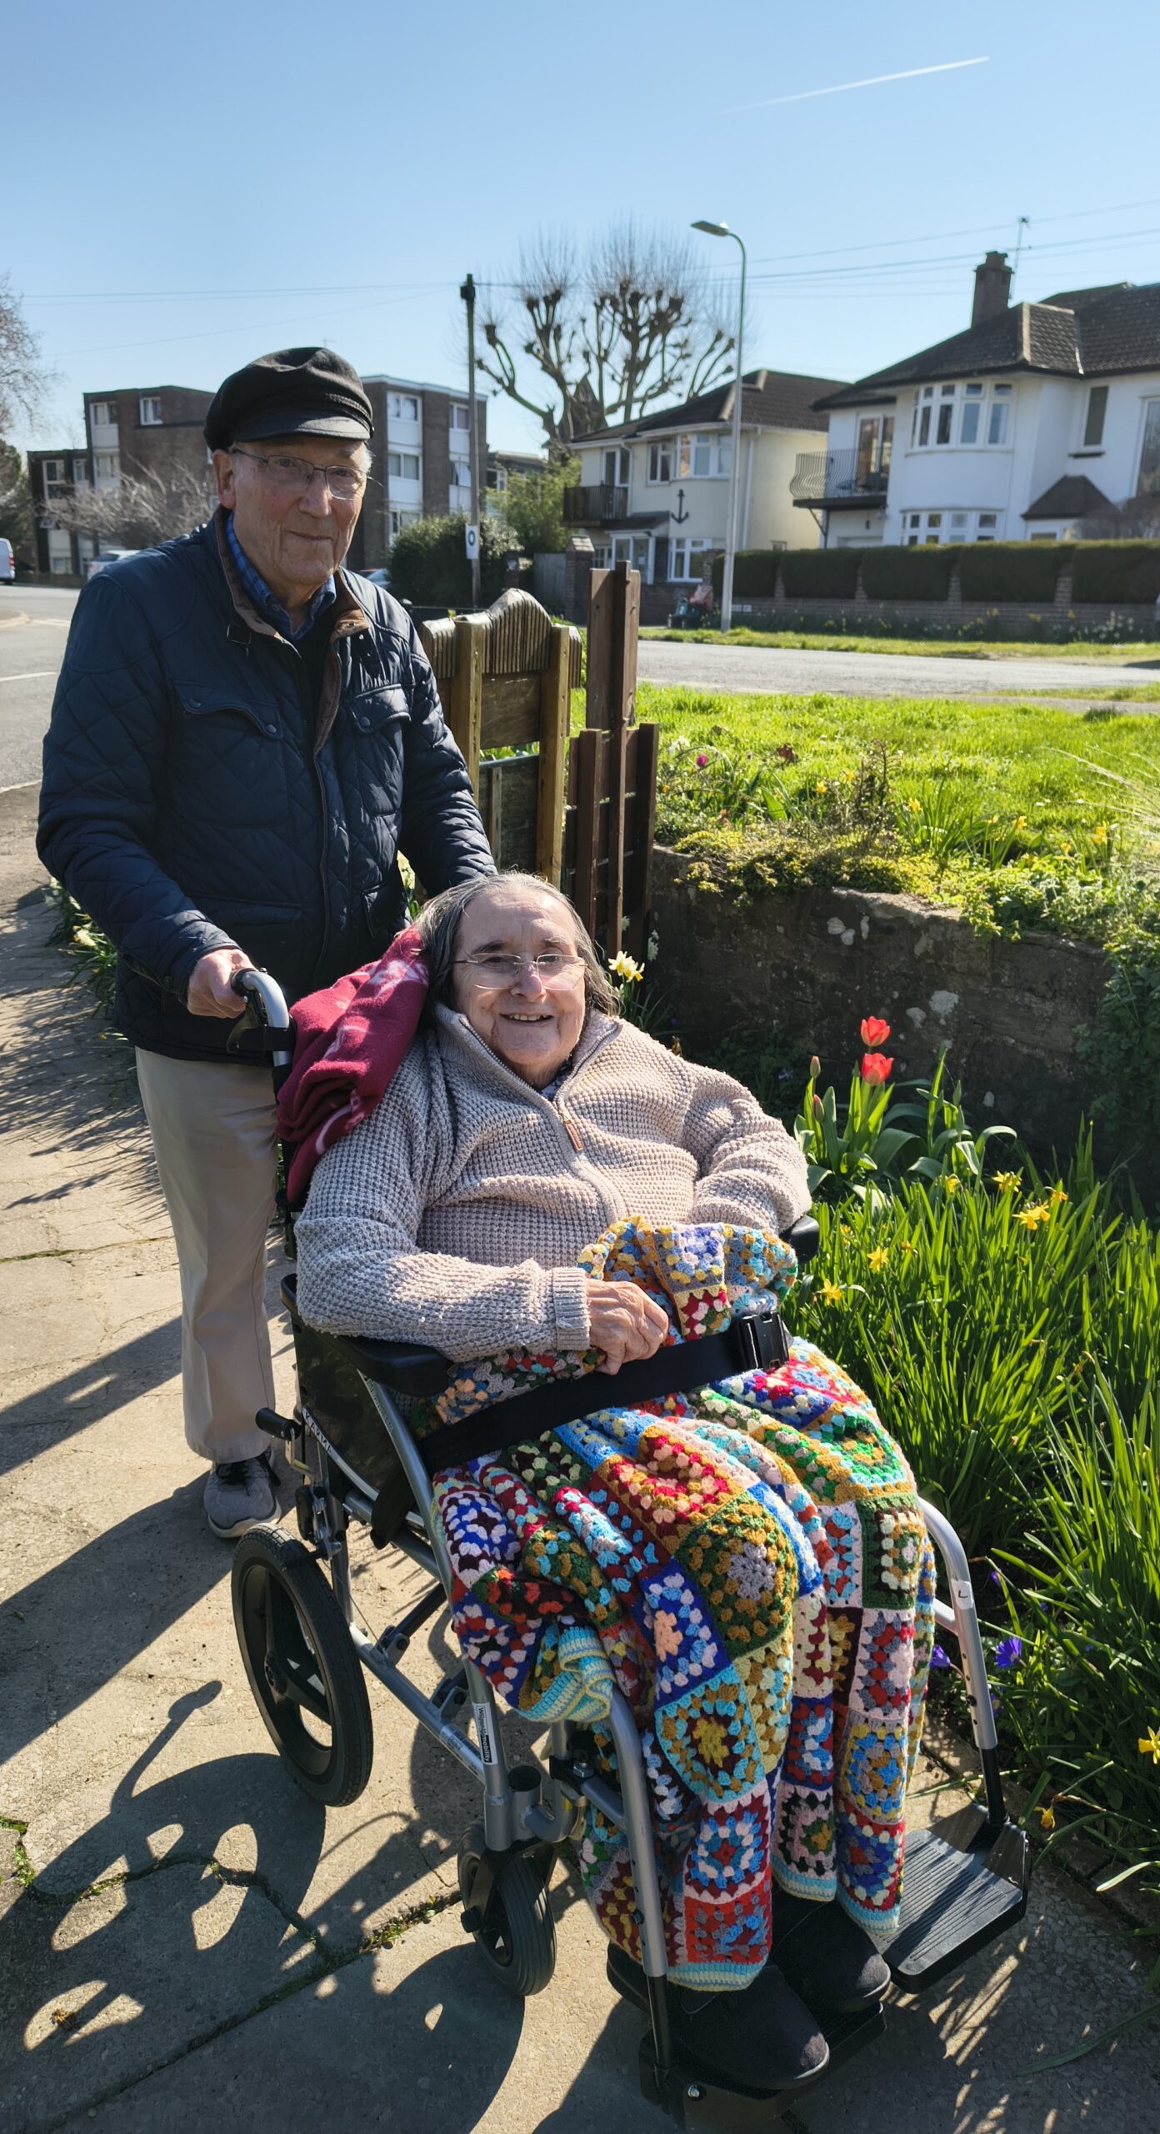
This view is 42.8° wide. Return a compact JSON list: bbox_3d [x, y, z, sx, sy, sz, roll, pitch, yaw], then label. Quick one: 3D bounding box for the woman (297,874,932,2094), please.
[{"bbox_3d":[0.094,0.338,1.529,0.600,1.040,0.740,-12,23,-34],"label":"woman"}]

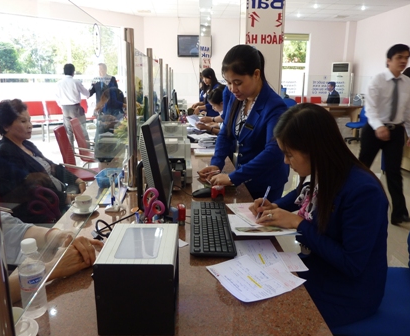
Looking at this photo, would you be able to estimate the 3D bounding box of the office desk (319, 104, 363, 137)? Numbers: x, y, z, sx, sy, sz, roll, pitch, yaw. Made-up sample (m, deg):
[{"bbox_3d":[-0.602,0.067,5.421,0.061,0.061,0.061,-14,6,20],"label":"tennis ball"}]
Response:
[{"bbox_3d":[3.639,-1.263,8.901,1.200,0.750,0.600,1,14,3],"label":"office desk"}]

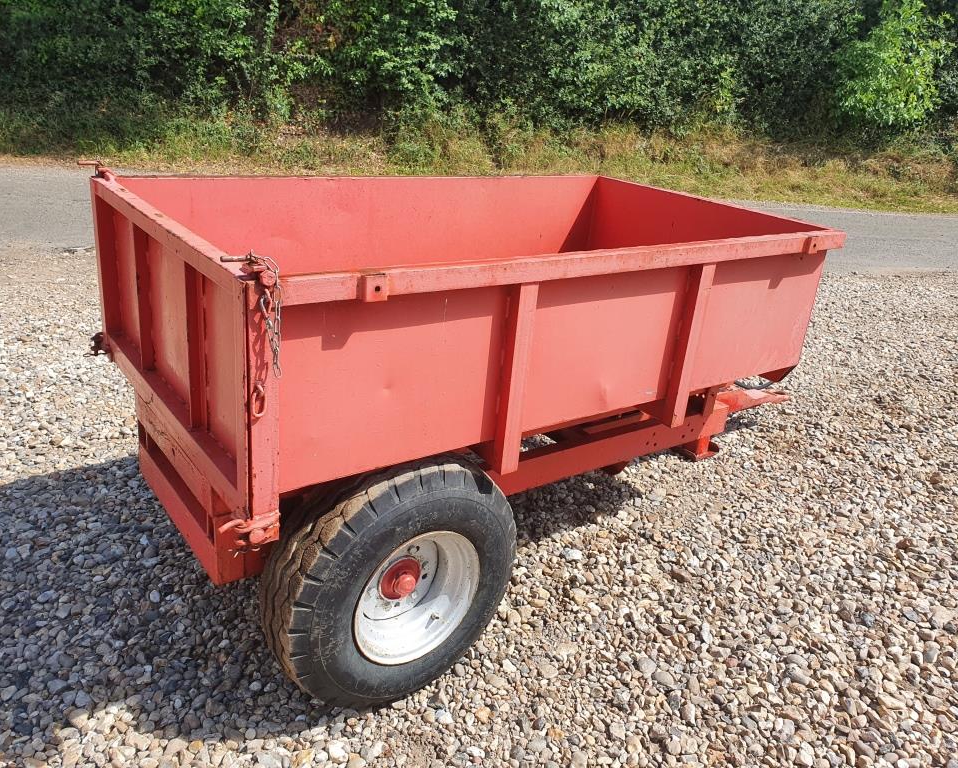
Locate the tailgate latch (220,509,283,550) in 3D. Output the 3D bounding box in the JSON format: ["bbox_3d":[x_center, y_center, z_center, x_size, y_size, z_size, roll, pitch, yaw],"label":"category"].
[{"bbox_3d":[-0.496,0.317,1.670,0.130,0.065,0.065,-13,28,-35],"label":"tailgate latch"}]

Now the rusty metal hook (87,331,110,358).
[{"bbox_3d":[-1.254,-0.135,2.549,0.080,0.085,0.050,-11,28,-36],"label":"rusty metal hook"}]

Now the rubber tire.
[{"bbox_3d":[-0.231,0.540,2.170,0.765,0.765,0.270,-14,29,-36],"label":"rubber tire"}]

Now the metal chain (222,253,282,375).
[{"bbox_3d":[-0.441,-0.133,1.491,0.110,0.250,0.075,-13,28,-35],"label":"metal chain"}]

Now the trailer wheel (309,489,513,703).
[{"bbox_3d":[-0.222,0.545,2.159,0.750,0.750,0.250,-14,29,-36],"label":"trailer wheel"}]

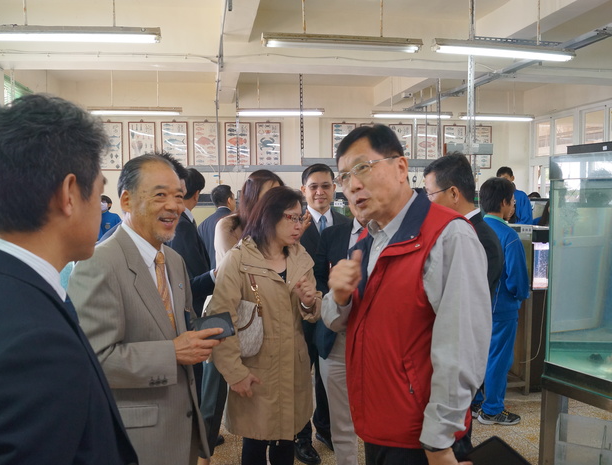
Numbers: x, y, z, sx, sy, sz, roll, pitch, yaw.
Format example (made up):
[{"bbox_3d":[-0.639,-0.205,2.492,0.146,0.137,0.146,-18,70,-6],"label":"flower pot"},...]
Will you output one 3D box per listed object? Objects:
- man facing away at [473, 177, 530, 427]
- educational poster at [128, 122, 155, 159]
[{"bbox_3d":[1.246,0.466,3.485,0.380,1.648,0.450,-4,5,-39],"label":"man facing away"},{"bbox_3d":[-2.576,-1.353,8.252,0.420,0.770,0.030,-1,4,-10],"label":"educational poster"}]

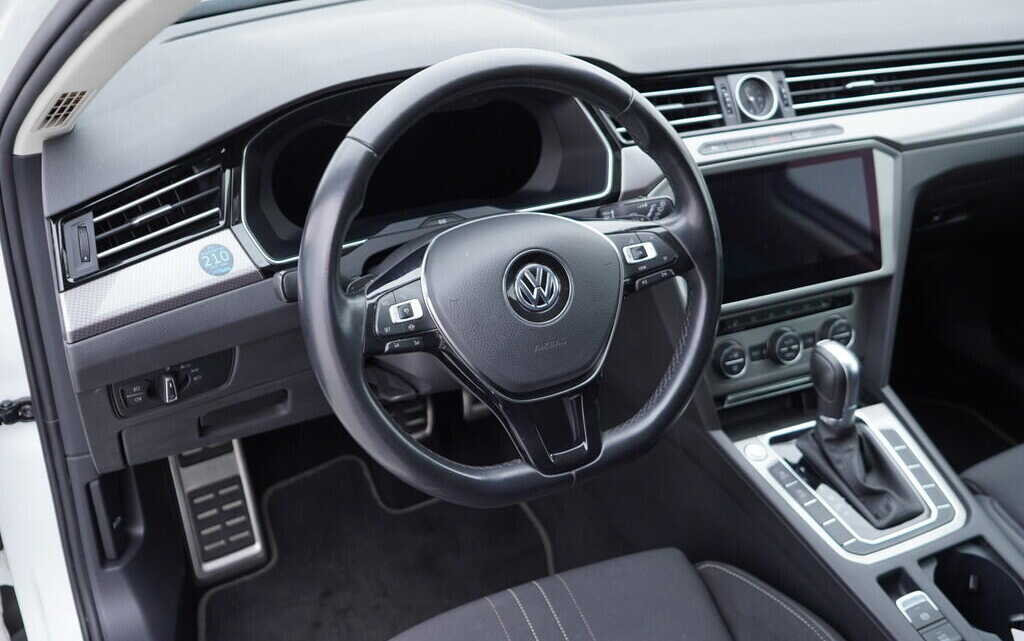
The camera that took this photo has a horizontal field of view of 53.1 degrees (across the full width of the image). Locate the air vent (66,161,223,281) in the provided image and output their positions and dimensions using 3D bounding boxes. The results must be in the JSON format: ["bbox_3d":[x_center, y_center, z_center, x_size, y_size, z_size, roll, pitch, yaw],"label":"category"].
[{"bbox_3d":[-0.287,-0.078,0.800,0.035,0.052,0.152,3,25,45],"label":"air vent"}]

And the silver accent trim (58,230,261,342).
[{"bbox_3d":[-0.271,-0.025,0.785,0.165,0.048,0.025,-27,3,-42],"label":"silver accent trim"}]

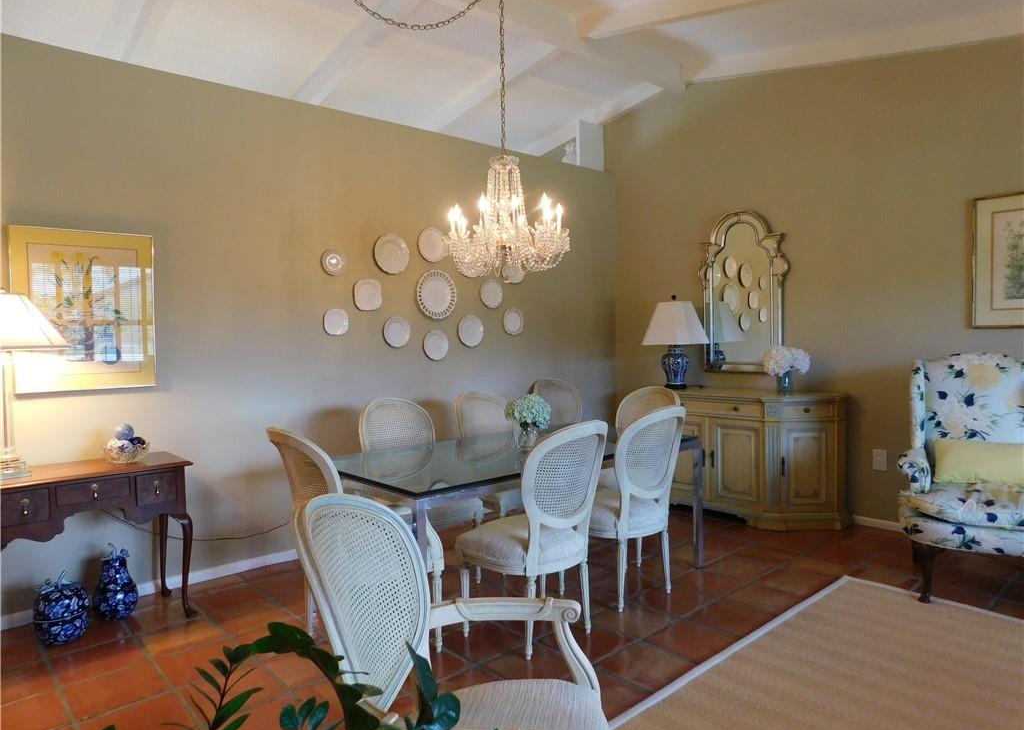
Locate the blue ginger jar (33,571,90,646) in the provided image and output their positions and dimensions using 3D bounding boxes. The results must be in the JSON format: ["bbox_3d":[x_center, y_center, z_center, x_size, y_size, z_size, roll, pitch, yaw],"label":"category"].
[{"bbox_3d":[-1.967,1.053,2.974,0.205,0.310,0.205,-3,4,-42],"label":"blue ginger jar"}]

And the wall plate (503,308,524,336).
[{"bbox_3d":[0.015,-0.326,5.159,0.207,0.207,0.030,-3,3,-42],"label":"wall plate"}]

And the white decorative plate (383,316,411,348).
[{"bbox_3d":[-0.744,-0.215,4.448,0.207,0.206,0.025,-3,4,-42],"label":"white decorative plate"}]

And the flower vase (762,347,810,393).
[{"bbox_3d":[1.865,0.037,4.623,0.280,0.330,0.310,-3,3,-42],"label":"flower vase"}]

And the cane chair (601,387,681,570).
[{"bbox_3d":[0.699,0.636,4.165,0.541,0.968,0.535,-3,4,-42],"label":"cane chair"}]

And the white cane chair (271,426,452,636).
[{"bbox_3d":[-0.665,0.721,2.870,0.600,0.960,0.610,-3,4,-42],"label":"white cane chair"}]

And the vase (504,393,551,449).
[{"bbox_3d":[0.084,0.291,3.563,0.240,0.285,0.240,-1,3,0],"label":"vase"}]

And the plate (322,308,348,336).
[{"bbox_3d":[-1.067,-0.261,4.143,0.166,0.162,0.025,-3,4,-42],"label":"plate"}]

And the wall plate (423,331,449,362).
[{"bbox_3d":[-0.515,-0.135,4.653,0.207,0.212,0.025,-3,4,-42],"label":"wall plate"}]

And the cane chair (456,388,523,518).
[{"bbox_3d":[-0.035,0.634,4.032,0.533,0.982,0.520,2,4,45],"label":"cane chair"}]

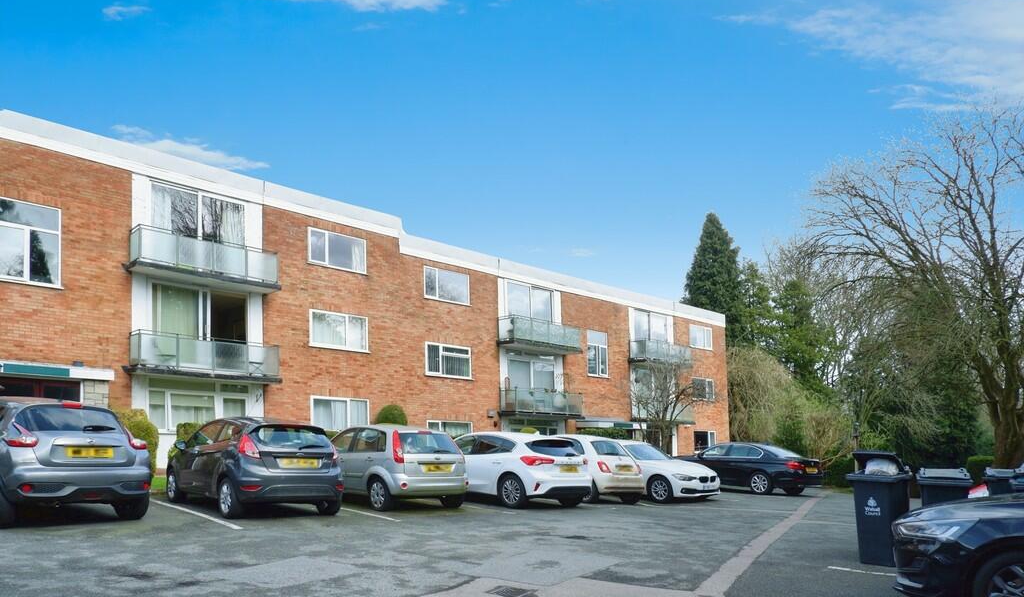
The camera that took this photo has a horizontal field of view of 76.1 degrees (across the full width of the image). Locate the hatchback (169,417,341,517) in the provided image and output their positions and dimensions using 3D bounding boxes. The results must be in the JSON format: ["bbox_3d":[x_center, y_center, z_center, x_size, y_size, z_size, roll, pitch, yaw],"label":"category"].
[{"bbox_3d":[-4.536,2.840,11.301,1.752,1.485,3.970,13,-16,-40],"label":"hatchback"}]

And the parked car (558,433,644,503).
[{"bbox_3d":[1.514,4.141,16.102,1.657,1.488,3.560,14,-17,-43],"label":"parked car"}]

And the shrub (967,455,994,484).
[{"bbox_3d":[13.987,5.394,19.637,1.000,1.327,1.000,2,-12,0],"label":"shrub"}]

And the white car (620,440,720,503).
[{"bbox_3d":[3.238,4.469,17.284,1.841,1.429,4.633,12,-15,-38],"label":"white car"}]

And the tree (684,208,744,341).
[{"bbox_3d":[12.877,2.312,42.741,4.600,16.829,4.600,2,-12,0],"label":"tree"}]

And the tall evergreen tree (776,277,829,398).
[{"bbox_3d":[15.463,4.044,35.605,3.600,10.683,3.600,2,-12,0],"label":"tall evergreen tree"}]

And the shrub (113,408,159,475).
[{"bbox_3d":[-8.889,3.446,15.477,1.500,1.714,1.500,2,-12,0],"label":"shrub"}]

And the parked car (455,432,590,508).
[{"bbox_3d":[-0.293,3.763,14.644,1.855,1.465,4.378,13,-16,-43],"label":"parked car"}]

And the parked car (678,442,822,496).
[{"bbox_3d":[6.993,5.206,20.331,1.890,1.464,4.900,11,-15,-37],"label":"parked car"}]

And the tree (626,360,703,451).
[{"bbox_3d":[5.871,4.542,24.976,3.000,4.597,3.000,2,-12,0],"label":"tree"}]

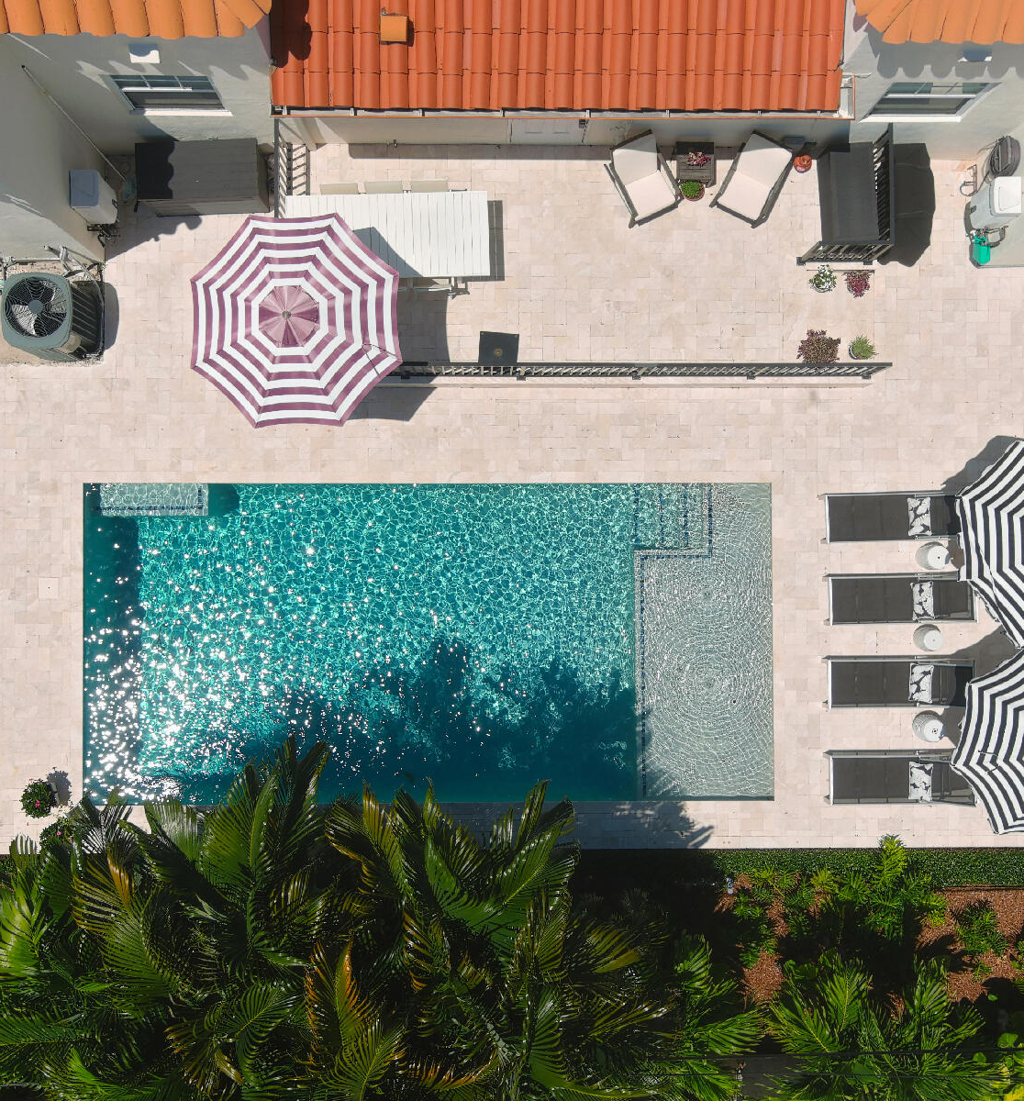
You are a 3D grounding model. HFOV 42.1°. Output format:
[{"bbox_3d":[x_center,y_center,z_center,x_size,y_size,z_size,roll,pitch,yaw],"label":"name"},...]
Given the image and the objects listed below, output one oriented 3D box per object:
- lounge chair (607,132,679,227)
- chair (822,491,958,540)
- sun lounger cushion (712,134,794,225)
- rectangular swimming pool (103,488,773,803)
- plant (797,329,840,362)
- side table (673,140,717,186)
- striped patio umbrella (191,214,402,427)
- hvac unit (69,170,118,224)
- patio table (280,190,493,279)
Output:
[{"bbox_3d":[1.679,-4.727,16.991,0.700,0.800,0.900,-26,90,-1],"label":"lounge chair"},{"bbox_3d":[5.046,-0.434,17.440,1.950,0.440,0.640,-1,89,-1],"label":"chair"},{"bbox_3d":[3.040,-4.647,16.703,0.630,0.660,0.820,27,89,-1],"label":"sun lounger cushion"},{"bbox_3d":[-1.088,1.220,18.214,9.100,1.400,4.200,0,89,-1],"label":"rectangular swimming pool"},{"bbox_3d":[3.950,-2.599,17.187,0.530,0.450,0.480,0,89,-1],"label":"plant"},{"bbox_3d":[2.346,-4.961,17.207,0.479,0.400,0.492,0,89,-1],"label":"side table"},{"bbox_3d":[-2.438,-2.589,15.776,2.450,2.540,2.450,0,89,-1],"label":"striped patio umbrella"},{"bbox_3d":[-5.211,-4.403,16.599,0.328,0.740,0.459,0,89,-1],"label":"hvac unit"},{"bbox_3d":[-1.525,-3.846,16.704,2.500,0.750,1.030,-1,89,-1],"label":"patio table"}]

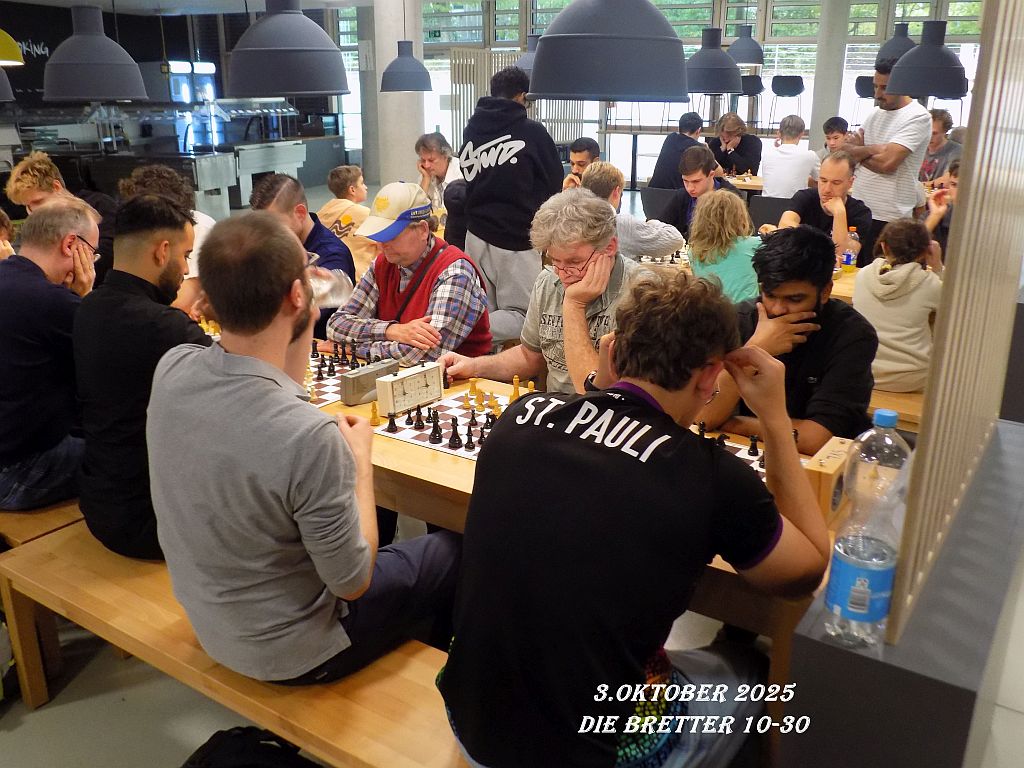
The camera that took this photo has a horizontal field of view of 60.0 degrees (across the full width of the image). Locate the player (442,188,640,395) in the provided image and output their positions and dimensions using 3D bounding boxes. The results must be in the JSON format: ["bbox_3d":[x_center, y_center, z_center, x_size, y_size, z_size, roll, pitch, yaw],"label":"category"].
[{"bbox_3d":[0.128,0.065,2.830,0.620,1.356,0.680,8,20,23],"label":"player"}]

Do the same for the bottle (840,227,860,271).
[{"bbox_3d":[1.764,-0.705,4.602,0.068,0.235,0.068,12,22,32],"label":"bottle"}]

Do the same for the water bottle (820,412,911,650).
[{"bbox_3d":[0.500,0.206,1.244,0.088,0.335,0.088,12,22,32],"label":"water bottle"}]

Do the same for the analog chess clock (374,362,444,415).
[{"bbox_3d":[-0.308,0.013,2.716,0.058,0.122,0.207,13,22,34],"label":"analog chess clock"}]

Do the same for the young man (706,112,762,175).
[{"bbox_3d":[2.232,-2.118,9.174,0.540,1.330,0.750,12,22,32],"label":"young man"}]

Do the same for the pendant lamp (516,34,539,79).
[{"bbox_3d":[0.172,-2.209,6.104,0.395,0.355,0.395,0,18,0],"label":"pendant lamp"}]

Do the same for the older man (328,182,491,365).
[{"bbox_3d":[-0.364,-0.035,3.170,0.640,1.332,0.700,12,22,32],"label":"older man"}]

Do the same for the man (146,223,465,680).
[{"bbox_3d":[-0.387,0.309,2.106,0.530,1.420,0.760,12,22,33],"label":"man"}]

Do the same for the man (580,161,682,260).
[{"bbox_3d":[0.511,-0.486,4.707,0.540,1.310,0.820,12,22,33],"label":"man"}]

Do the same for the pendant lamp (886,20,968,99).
[{"bbox_3d":[2.251,-1.745,4.771,0.400,0.370,0.400,12,22,32],"label":"pendant lamp"}]

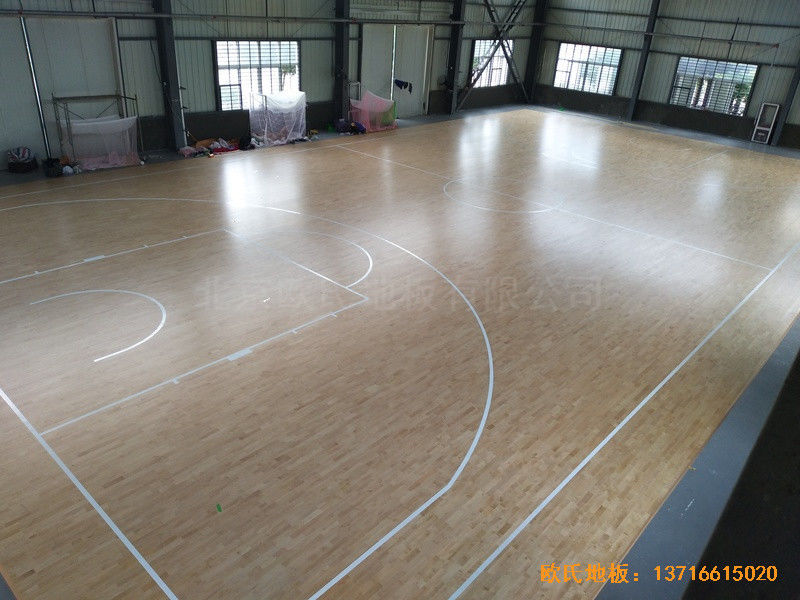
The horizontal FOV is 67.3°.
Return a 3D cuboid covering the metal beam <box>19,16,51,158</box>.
[{"bbox_3d":[-10.412,-5.880,17.195,0.140,4.030,0.140,25,33,36],"label":"metal beam"}]

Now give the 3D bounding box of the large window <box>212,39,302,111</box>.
[{"bbox_3d":[-5.217,-8.432,22.550,0.120,2.390,3.680,25,33,36],"label":"large window"}]

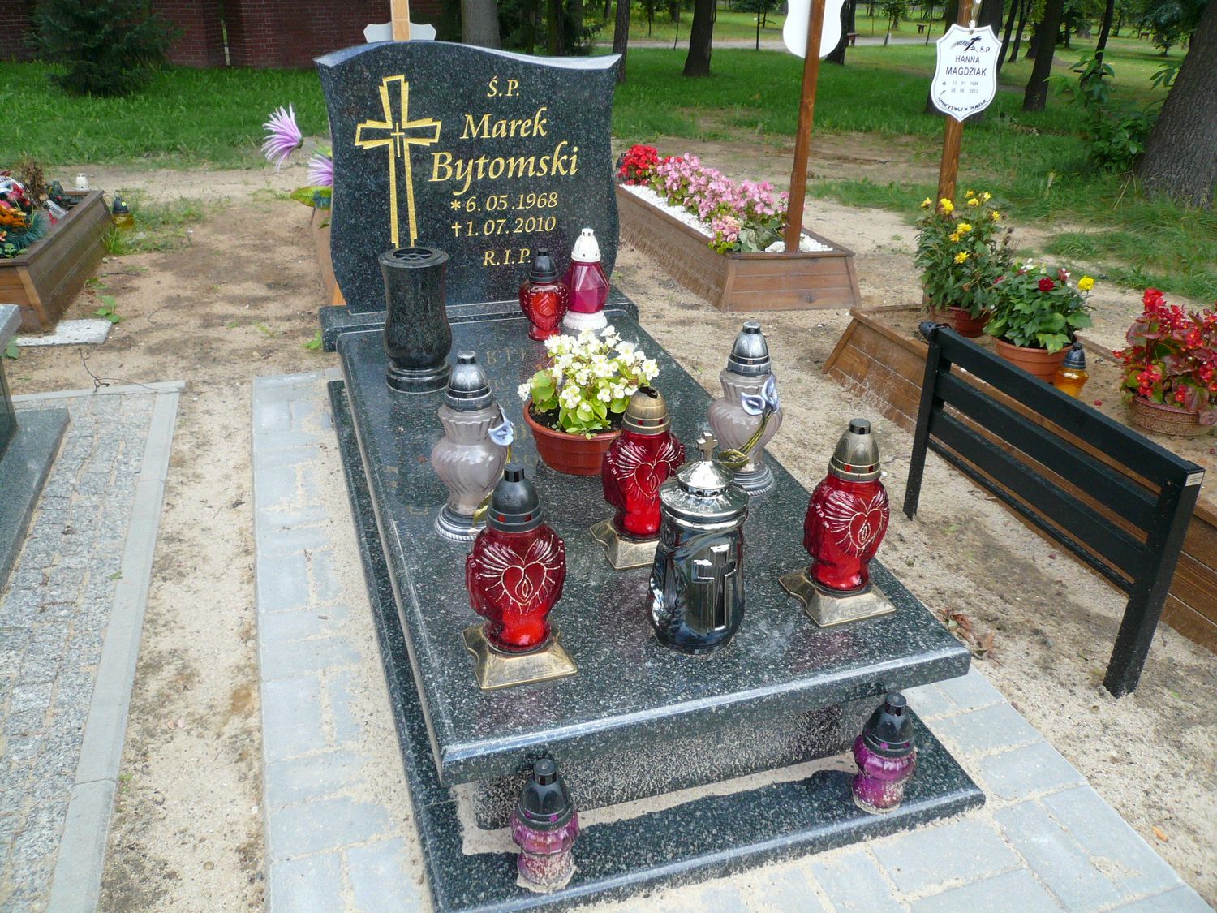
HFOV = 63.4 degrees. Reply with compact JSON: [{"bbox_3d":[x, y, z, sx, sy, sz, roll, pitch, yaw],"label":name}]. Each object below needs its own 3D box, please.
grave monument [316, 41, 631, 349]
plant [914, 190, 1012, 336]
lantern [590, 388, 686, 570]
[{"bbox_3d":[-0.356,-0.713,2.688,0.890,0.769,0.185,-7,28,-17],"label":"grave monument"},{"bbox_3d":[1.092,-0.580,2.971,0.290,0.409,0.280,11,28,17],"label":"plant"},{"bbox_3d":[0.064,0.023,1.683,0.146,0.291,0.146,-8,29,-19],"label":"lantern"}]

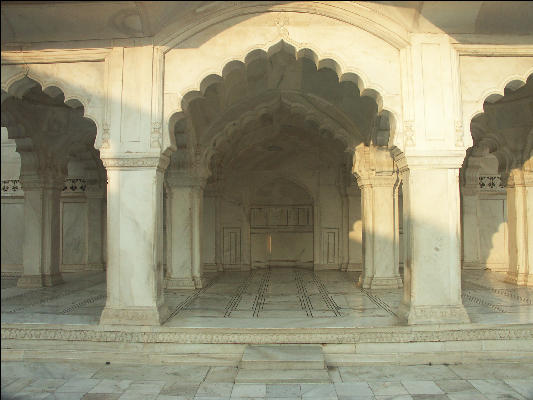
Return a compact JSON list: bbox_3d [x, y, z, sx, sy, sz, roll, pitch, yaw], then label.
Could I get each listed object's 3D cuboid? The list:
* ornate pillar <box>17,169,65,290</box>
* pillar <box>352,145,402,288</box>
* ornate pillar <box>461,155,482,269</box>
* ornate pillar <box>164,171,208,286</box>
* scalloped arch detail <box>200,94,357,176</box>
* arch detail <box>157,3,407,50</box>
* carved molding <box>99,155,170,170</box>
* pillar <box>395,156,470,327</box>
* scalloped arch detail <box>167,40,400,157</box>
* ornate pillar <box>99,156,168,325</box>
[{"bbox_3d":[-4.112,0.505,7.958,0.627,2.112,0.580,0,-3,1],"label":"ornate pillar"},{"bbox_3d":[2.065,0.323,7.863,0.681,2.476,0.600,0,-3,1],"label":"pillar"},{"bbox_3d":[4.712,0.304,10.228,0.624,2.627,0.400,0,-3,1],"label":"ornate pillar"},{"bbox_3d":[-1.495,0.526,7.907,0.672,2.092,0.600,0,-3,1],"label":"ornate pillar"},{"bbox_3d":[0.215,-1.159,7.957,2.814,1.492,0.350,0,-3,1],"label":"scalloped arch detail"},{"bbox_3d":[0.193,-2.013,5.169,2.955,0.570,0.300,0,-3,1],"label":"arch detail"},{"bbox_3d":[-1.584,-0.422,5.300,0.718,0.165,0.500,0,-3,1],"label":"carved molding"},{"bbox_3d":[1.992,0.451,5.215,0.708,1.959,0.520,0,-3,1],"label":"pillar"},{"bbox_3d":[0.200,-1.206,5.321,2.788,1.400,0.360,0,-3,1],"label":"scalloped arch detail"},{"bbox_3d":[-1.573,0.474,5.268,0.718,1.956,0.520,0,-3,1],"label":"ornate pillar"}]

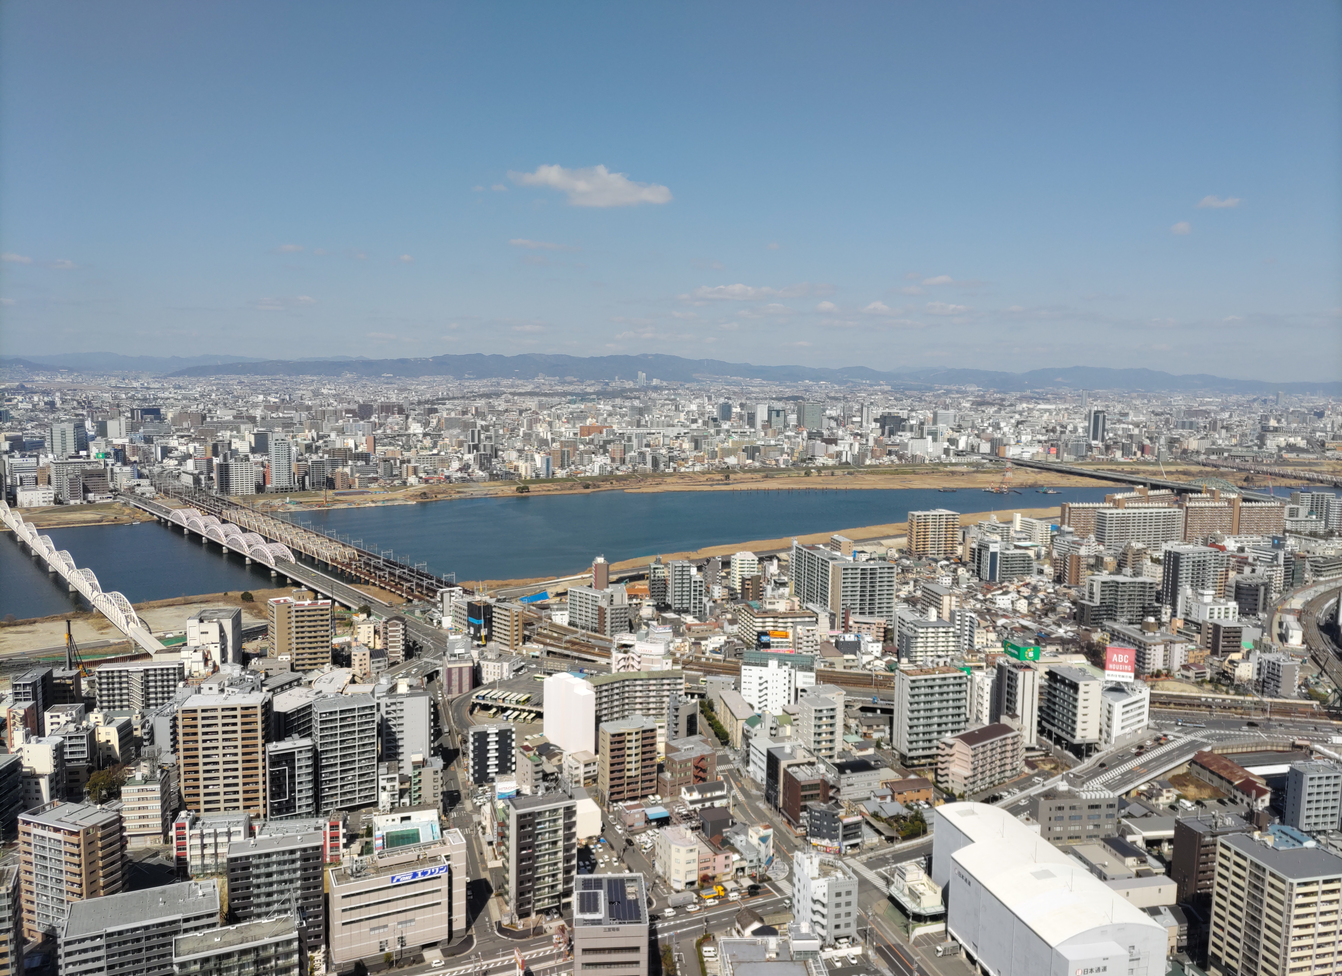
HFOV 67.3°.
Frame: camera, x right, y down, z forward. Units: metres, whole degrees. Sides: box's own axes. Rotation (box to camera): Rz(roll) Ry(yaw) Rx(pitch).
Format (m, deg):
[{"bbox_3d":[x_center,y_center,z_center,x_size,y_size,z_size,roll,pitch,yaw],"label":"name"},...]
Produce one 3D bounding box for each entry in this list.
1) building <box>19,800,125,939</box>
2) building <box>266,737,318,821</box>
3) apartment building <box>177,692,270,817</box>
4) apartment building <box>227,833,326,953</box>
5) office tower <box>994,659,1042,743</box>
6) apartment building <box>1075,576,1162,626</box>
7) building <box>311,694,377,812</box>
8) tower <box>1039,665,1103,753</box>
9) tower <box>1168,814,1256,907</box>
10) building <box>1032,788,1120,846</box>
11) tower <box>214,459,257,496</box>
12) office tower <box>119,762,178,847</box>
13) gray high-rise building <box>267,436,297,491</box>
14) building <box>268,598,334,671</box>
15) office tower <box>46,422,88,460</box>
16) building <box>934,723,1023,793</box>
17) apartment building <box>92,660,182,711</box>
[{"bbox_3d":[-178.140,115.630,300.630,25.900,37.400,13.600,3,7,21],"label":"building"},{"bbox_3d":[-142.400,109.360,378.060,15.850,28.500,9.940,-2,7,-25],"label":"building"},{"bbox_3d":[-165.340,100.990,376.180,28.580,44.920,14.510,0,6,-11],"label":"apartment building"},{"bbox_3d":[-112.420,117.440,288.700,25.110,32.700,9.220,-1,7,-19],"label":"apartment building"},{"bbox_3d":[158.740,100.160,463.540,10.090,36.460,16.970,-1,6,-16],"label":"office tower"},{"bbox_3d":[305.320,77.940,687.460,45.420,31.510,23.060,0,6,-10],"label":"apartment building"},{"bbox_3d":[-122.460,100.550,380.000,20.210,40.180,12.720,-2,7,-28],"label":"building"},{"bbox_3d":[183.480,101.650,462.110,10.350,34.500,25.170,-1,6,-13],"label":"tower"},{"bbox_3d":[175.030,120.360,324.460,21.730,27.000,10.350,0,6,-12],"label":"tower"},{"bbox_3d":[149.660,123.060,378.790,31.300,18.000,12.500,0,6,-8],"label":"building"},{"bbox_3d":[-566.900,-11.420,1312.800,44.530,41.920,14.910,-2,7,-27],"label":"tower"},{"bbox_3d":[-189.080,114.600,364.550,12.500,25.000,13.800,0,6,-14],"label":"office tower"},{"bbox_3d":[-528.980,-29.990,1370.940,27.220,76.100,23.570,-3,7,-33],"label":"gray high-rise building"},{"bbox_3d":[-206.550,80.990,561.930,31.610,36.080,24.850,-2,7,-23],"label":"building"},{"bbox_3d":[-996.810,-69.410,1662.760,41.000,75.000,46.000,0,6,-12],"label":"office tower"},{"bbox_3d":[129.530,111.620,421.650,36.440,22.000,14.910,-4,8,-36],"label":"building"},{"bbox_3d":[-256.780,98.750,489.540,36.400,26.500,10.500,0,6,-12],"label":"apartment building"}]

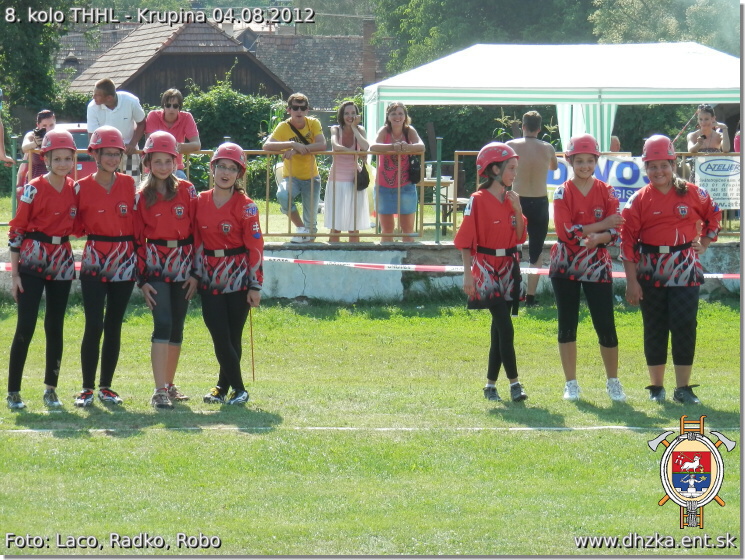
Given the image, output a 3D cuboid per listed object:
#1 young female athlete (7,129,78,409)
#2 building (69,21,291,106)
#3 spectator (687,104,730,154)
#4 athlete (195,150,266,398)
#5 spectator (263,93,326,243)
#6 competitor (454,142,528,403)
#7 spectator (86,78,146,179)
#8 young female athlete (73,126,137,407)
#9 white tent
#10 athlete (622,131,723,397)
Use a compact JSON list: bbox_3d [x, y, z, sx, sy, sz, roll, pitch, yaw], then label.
[{"bbox_3d":[-1.975,-0.060,15.000,0.450,1.665,0.360,-2,4,-27],"label":"young female athlete"},{"bbox_3d":[-6.252,-6.116,81.777,6.100,5.059,6.400,-1,4,-21],"label":"building"},{"bbox_3d":[3.318,-1.044,24.600,0.460,1.359,0.480,0,4,5],"label":"spectator"},{"bbox_3d":[-0.901,-0.049,15.628,0.410,1.613,0.320,1,4,14],"label":"athlete"},{"bbox_3d":[-0.754,-1.094,24.300,0.600,1.449,0.500,0,4,-3],"label":"spectator"},{"bbox_3d":[0.724,-0.049,15.200,0.420,1.566,0.360,-2,4,-30],"label":"competitor"},{"bbox_3d":[-2.485,-1.148,24.300,0.580,1.614,0.520,1,4,12],"label":"spectator"},{"bbox_3d":[-1.608,-0.078,15.050,0.470,1.683,0.340,0,4,-7],"label":"young female athlete"},{"bbox_3d":[2.980,-2.008,35.143,6.050,2.626,3.050,0,4,-4],"label":"white tent"},{"bbox_3d":[1.813,-0.067,15.200,0.600,1.627,0.360,0,4,-5],"label":"athlete"}]

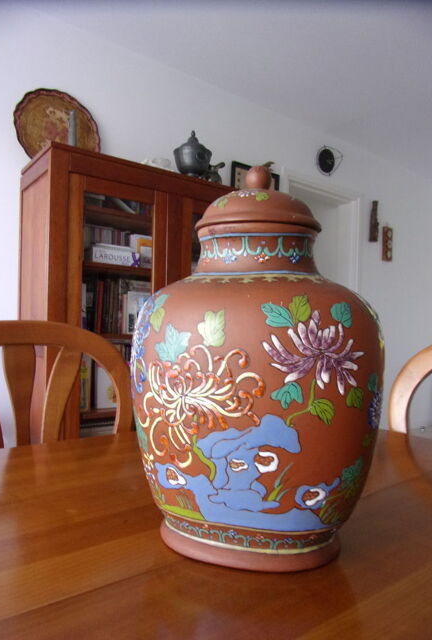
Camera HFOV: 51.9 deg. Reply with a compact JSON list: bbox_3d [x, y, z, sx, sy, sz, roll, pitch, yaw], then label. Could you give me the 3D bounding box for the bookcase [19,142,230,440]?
[{"bbox_3d":[-0.332,0.159,2.241,1.132,1.693,0.474,1,0,-37],"label":"bookcase"}]

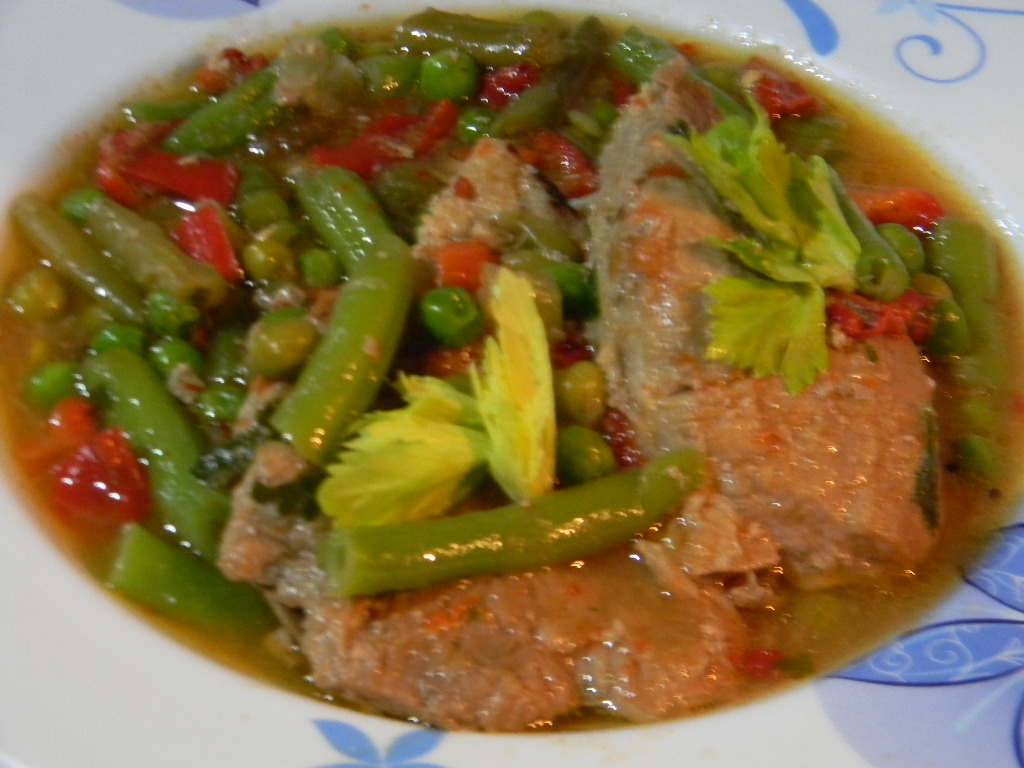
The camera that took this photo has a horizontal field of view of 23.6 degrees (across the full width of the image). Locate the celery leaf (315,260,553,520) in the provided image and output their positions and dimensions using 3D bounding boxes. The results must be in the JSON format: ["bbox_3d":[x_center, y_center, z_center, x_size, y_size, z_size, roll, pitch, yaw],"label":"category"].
[{"bbox_3d":[-0.010,0.002,0.339,0.033,0.016,0.035,3,43,0],"label":"celery leaf"}]

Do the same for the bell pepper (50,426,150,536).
[{"bbox_3d":[-0.056,0.013,0.335,0.013,0.009,0.013,-3,43,-7],"label":"bell pepper"}]

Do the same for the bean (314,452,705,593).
[{"bbox_3d":[0.000,0.018,0.321,0.050,0.009,0.011,-13,45,-16],"label":"bean"}]

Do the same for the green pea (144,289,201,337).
[{"bbox_3d":[-0.050,-0.011,0.361,0.008,0.008,0.008,-2,43,-6],"label":"green pea"}]

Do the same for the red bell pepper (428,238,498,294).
[{"bbox_3d":[-0.007,-0.018,0.368,0.009,0.006,0.007,1,43,-2],"label":"red bell pepper"}]

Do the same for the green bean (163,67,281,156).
[{"bbox_3d":[-0.047,-0.044,0.396,0.007,0.007,0.022,26,48,23],"label":"green bean"}]

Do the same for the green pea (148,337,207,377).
[{"bbox_3d":[-0.049,-0.004,0.359,0.008,0.008,0.008,4,42,0],"label":"green pea"}]

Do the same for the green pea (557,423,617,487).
[{"bbox_3d":[0.011,0.010,0.347,0.009,0.009,0.009,4,42,0],"label":"green pea"}]

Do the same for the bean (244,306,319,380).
[{"bbox_3d":[-0.033,-0.006,0.354,0.011,0.009,0.009,-21,48,-24],"label":"bean"}]

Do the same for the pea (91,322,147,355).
[{"bbox_3d":[-0.058,-0.006,0.362,0.009,0.008,0.009,4,42,0],"label":"pea"}]

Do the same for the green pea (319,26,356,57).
[{"bbox_3d":[-0.030,-0.059,0.423,0.007,0.007,0.007,4,42,0],"label":"green pea"}]

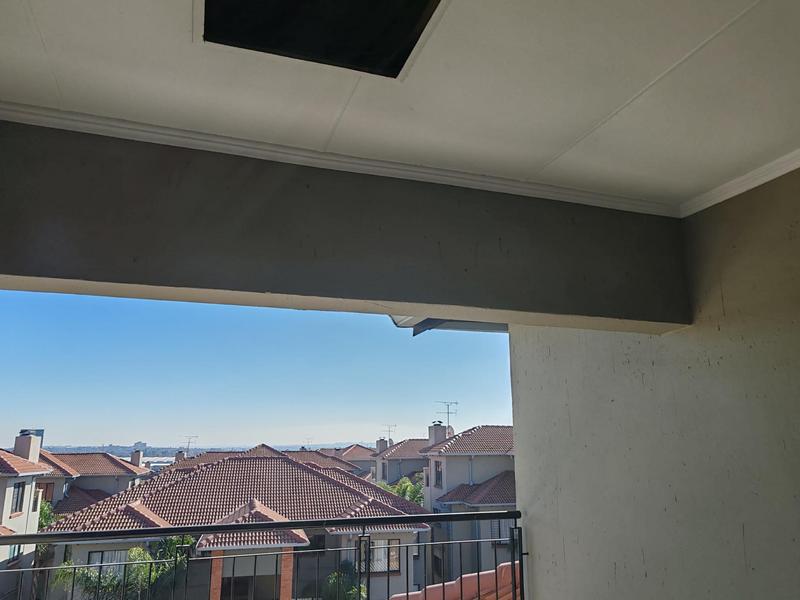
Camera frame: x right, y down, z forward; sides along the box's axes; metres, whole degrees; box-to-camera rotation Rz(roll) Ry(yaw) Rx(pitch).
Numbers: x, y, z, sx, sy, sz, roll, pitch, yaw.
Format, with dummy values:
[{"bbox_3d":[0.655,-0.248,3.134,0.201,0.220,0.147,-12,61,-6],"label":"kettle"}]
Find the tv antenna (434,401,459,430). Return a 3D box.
[{"bbox_3d":[3.250,8.056,43.617,1.650,1.960,0.500,5,-14,-19],"label":"tv antenna"}]

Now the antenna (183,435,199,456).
[{"bbox_3d":[-20.576,14.353,61.343,1.500,2.110,0.500,5,-14,-19],"label":"antenna"}]

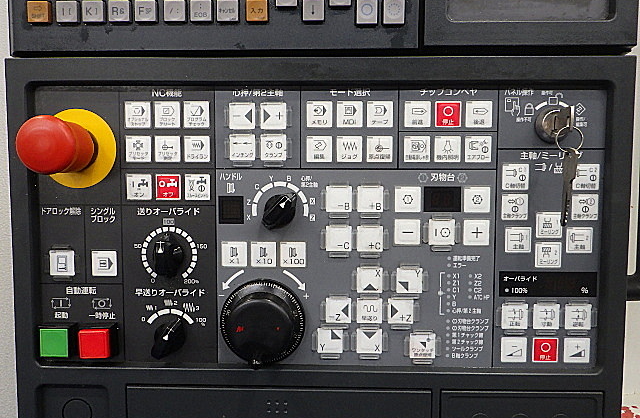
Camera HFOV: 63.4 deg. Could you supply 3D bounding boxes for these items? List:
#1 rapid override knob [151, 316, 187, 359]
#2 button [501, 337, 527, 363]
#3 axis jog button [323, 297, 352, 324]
[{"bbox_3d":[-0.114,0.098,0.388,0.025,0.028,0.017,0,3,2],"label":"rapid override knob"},{"bbox_3d":[0.146,0.106,0.393,0.019,0.019,0.008,0,3,2],"label":"button"},{"bbox_3d":[0.014,0.076,0.389,0.019,0.019,0.006,0,3,2],"label":"axis jog button"}]

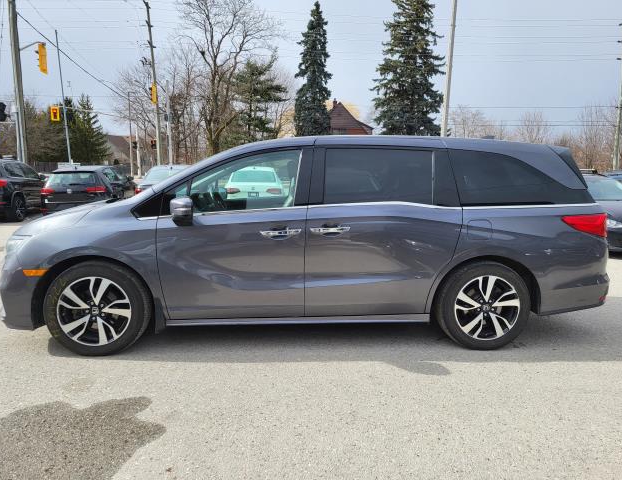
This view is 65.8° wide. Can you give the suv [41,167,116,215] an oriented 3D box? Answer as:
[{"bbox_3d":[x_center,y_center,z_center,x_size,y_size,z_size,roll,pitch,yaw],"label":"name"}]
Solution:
[{"bbox_3d":[-6.878,-1.538,15.340,1.800,1.470,4.300,-1,8,-10],"label":"suv"}]

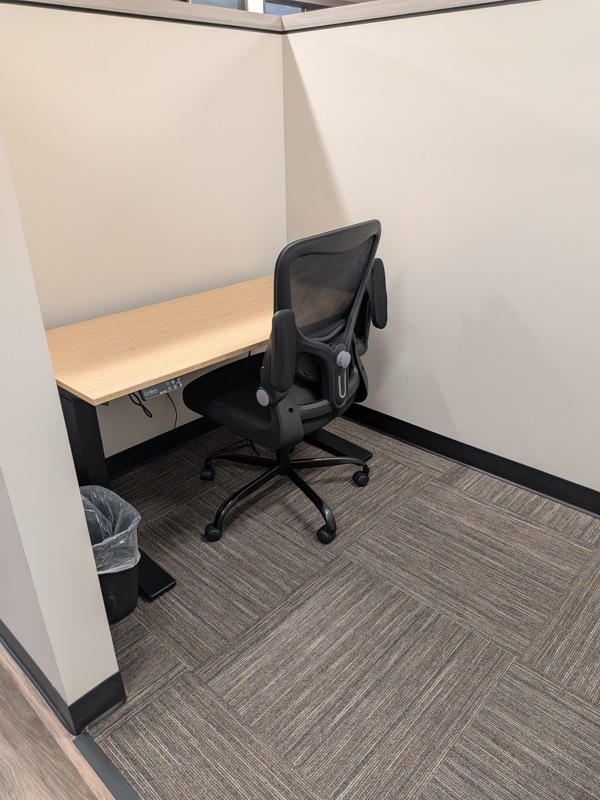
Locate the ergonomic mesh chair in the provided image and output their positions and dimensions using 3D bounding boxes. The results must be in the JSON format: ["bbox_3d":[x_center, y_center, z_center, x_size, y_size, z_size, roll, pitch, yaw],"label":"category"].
[{"bbox_3d":[-0.082,-0.081,1.922,0.700,1.010,0.710,14,29,27],"label":"ergonomic mesh chair"}]

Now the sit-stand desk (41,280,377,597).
[{"bbox_3d":[-0.300,0.018,2.120,0.695,0.665,1.250,22,33,38],"label":"sit-stand desk"}]

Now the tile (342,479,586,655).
[{"bbox_3d":[0.564,0.504,1.863,0.607,0.008,0.607,22,33,38],"label":"tile"}]

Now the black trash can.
[{"bbox_3d":[-0.597,0.454,1.619,0.297,0.315,0.217,22,33,38],"label":"black trash can"}]

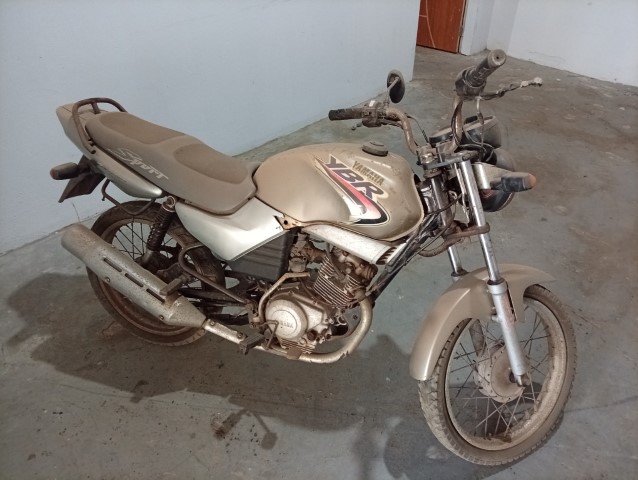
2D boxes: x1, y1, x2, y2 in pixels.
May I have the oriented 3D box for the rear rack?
[{"bbox_3d":[-0.738,-0.411,1.674,0.145,0.165,0.250,12,23,18],"label":"rear rack"}]

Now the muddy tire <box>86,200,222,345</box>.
[{"bbox_3d":[-0.638,0.142,1.839,0.604,0.604,0.090,12,23,18],"label":"muddy tire"}]

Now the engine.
[{"bbox_3d":[0.016,0.217,1.589,0.370,0.420,0.300,12,23,18],"label":"engine"}]

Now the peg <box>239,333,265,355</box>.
[{"bbox_3d":[-0.202,0.317,1.480,0.042,0.042,0.095,12,23,18],"label":"peg"}]

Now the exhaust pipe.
[{"bbox_3d":[-0.609,0.123,1.590,0.580,0.120,0.115,30,27,8],"label":"exhaust pipe"}]

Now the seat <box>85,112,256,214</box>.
[{"bbox_3d":[-0.487,-0.271,1.624,0.700,0.175,0.260,20,25,14],"label":"seat"}]

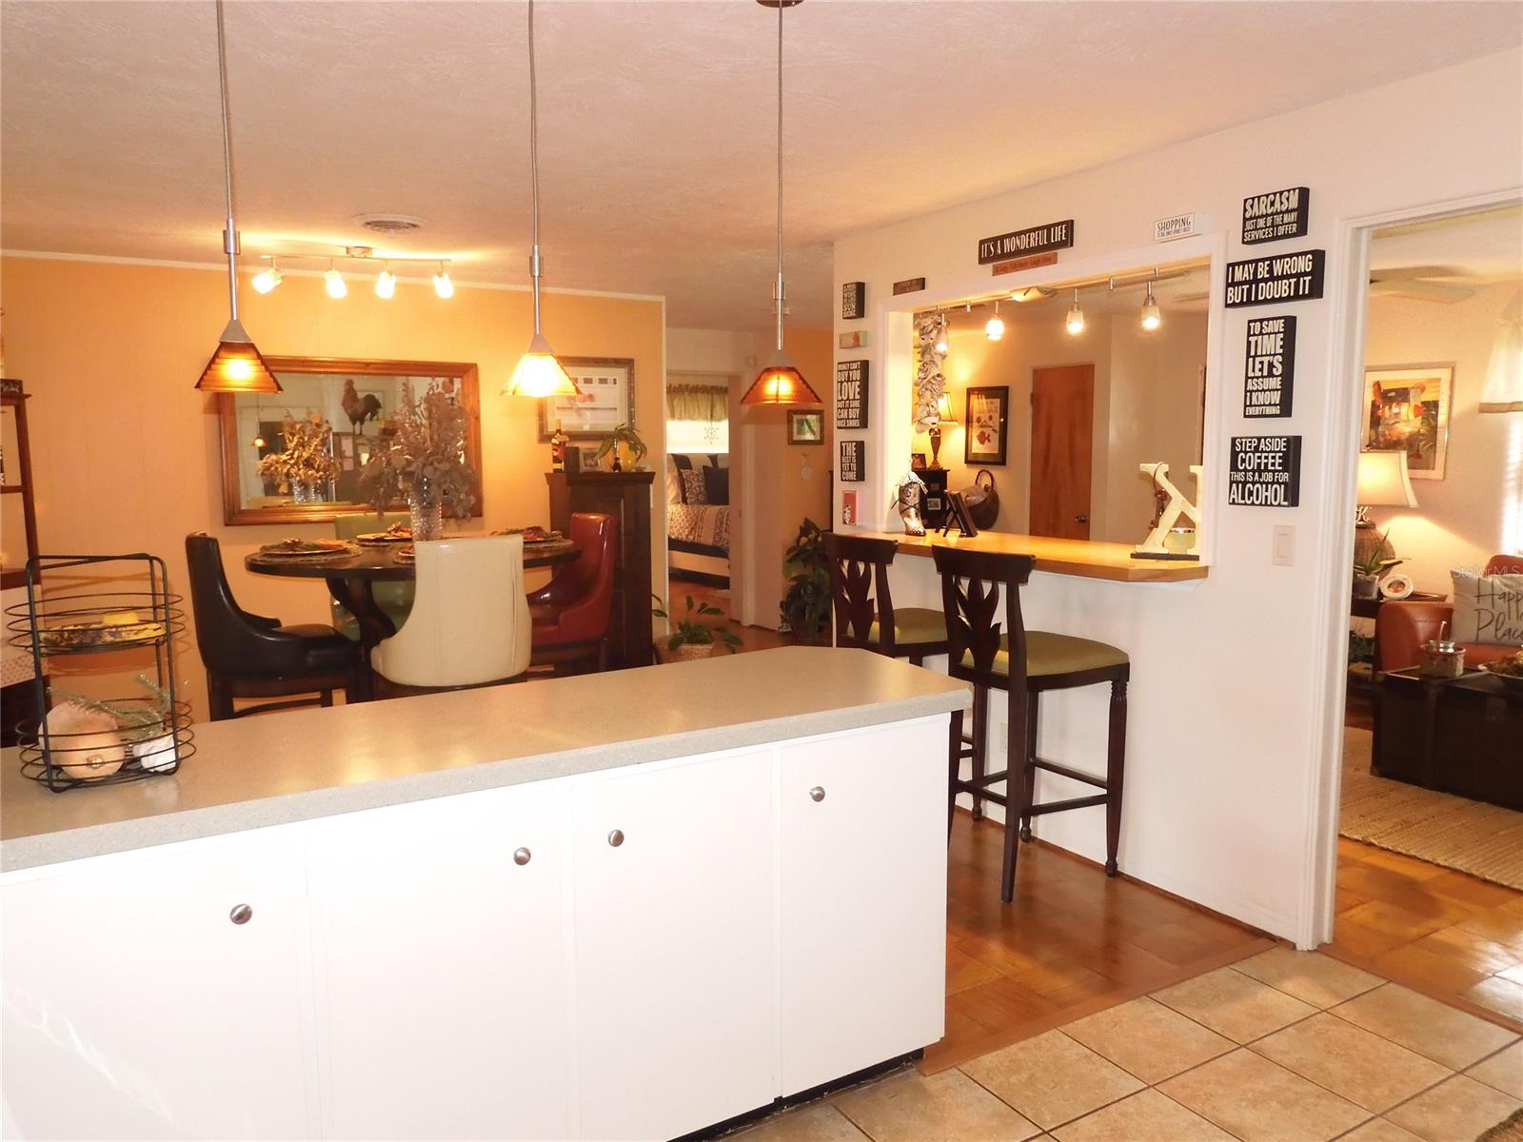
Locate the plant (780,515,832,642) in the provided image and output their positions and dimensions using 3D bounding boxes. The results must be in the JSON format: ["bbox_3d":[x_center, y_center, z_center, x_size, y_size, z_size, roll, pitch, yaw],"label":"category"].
[{"bbox_3d":[0.374,0.054,8.414,0.420,0.953,0.420,0,6,0],"label":"plant"}]

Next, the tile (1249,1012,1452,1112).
[{"bbox_3d":[1.407,1.177,2.532,0.327,0.010,0.327,-4,7,-30],"label":"tile"}]

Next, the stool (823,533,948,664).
[{"bbox_3d":[0.560,0.415,4.124,0.512,1.110,0.468,-4,8,-29],"label":"stool"}]

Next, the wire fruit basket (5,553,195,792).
[{"bbox_3d":[-1.092,0.157,1.756,0.258,0.360,0.258,-4,7,-32],"label":"wire fruit basket"}]

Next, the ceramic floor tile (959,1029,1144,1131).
[{"bbox_3d":[0.691,1.205,2.507,0.333,0.010,0.288,-4,7,-31],"label":"ceramic floor tile"}]

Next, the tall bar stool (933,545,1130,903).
[{"bbox_3d":[0.924,0.490,3.660,0.520,1.150,0.490,-4,7,-31],"label":"tall bar stool"}]

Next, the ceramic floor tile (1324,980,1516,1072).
[{"bbox_3d":[1.678,1.156,2.681,0.282,0.010,0.311,-4,8,-31],"label":"ceramic floor tile"}]

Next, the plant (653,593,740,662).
[{"bbox_3d":[-0.383,0.462,6.260,0.490,0.620,0.480,-4,7,-32],"label":"plant"}]

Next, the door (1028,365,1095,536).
[{"bbox_3d":[2.296,-0.540,8.091,0.040,2.007,0.594,-4,8,-32],"label":"door"}]

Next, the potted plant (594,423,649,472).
[{"bbox_3d":[-0.857,-0.758,6.471,0.310,0.305,0.280,-4,7,-31],"label":"potted plant"}]

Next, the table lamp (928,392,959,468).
[{"bbox_3d":[1.250,-1.010,7.600,0.340,0.555,0.340,-4,7,-32],"label":"table lamp"}]

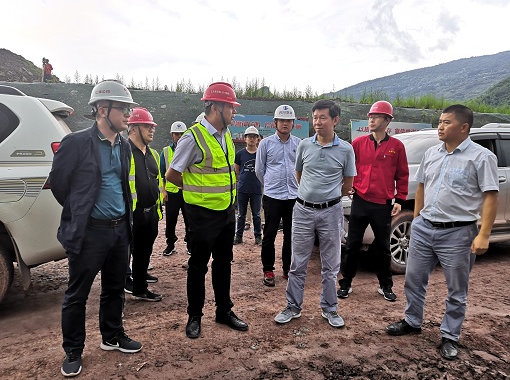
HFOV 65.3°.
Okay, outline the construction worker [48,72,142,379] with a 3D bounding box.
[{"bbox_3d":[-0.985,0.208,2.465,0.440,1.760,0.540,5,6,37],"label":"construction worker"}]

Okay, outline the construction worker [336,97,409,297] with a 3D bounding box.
[{"bbox_3d":[1.085,0.085,3.680,0.630,1.790,0.400,3,5,22],"label":"construction worker"}]

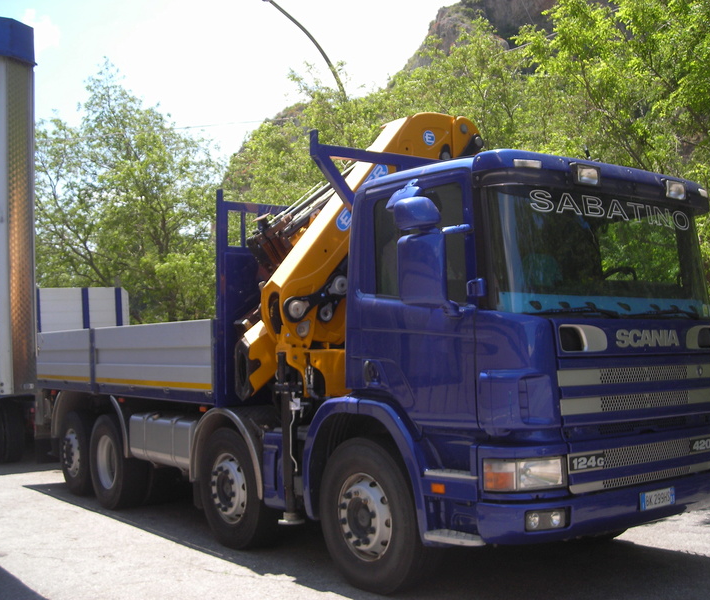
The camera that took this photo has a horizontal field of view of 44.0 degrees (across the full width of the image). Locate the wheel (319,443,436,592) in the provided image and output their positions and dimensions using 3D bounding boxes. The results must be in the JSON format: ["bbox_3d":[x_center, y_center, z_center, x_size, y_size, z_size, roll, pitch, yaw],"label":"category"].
[{"bbox_3d":[0.167,1.500,6.122,0.310,1.050,1.050,1,-4,-37],"label":"wheel"}]

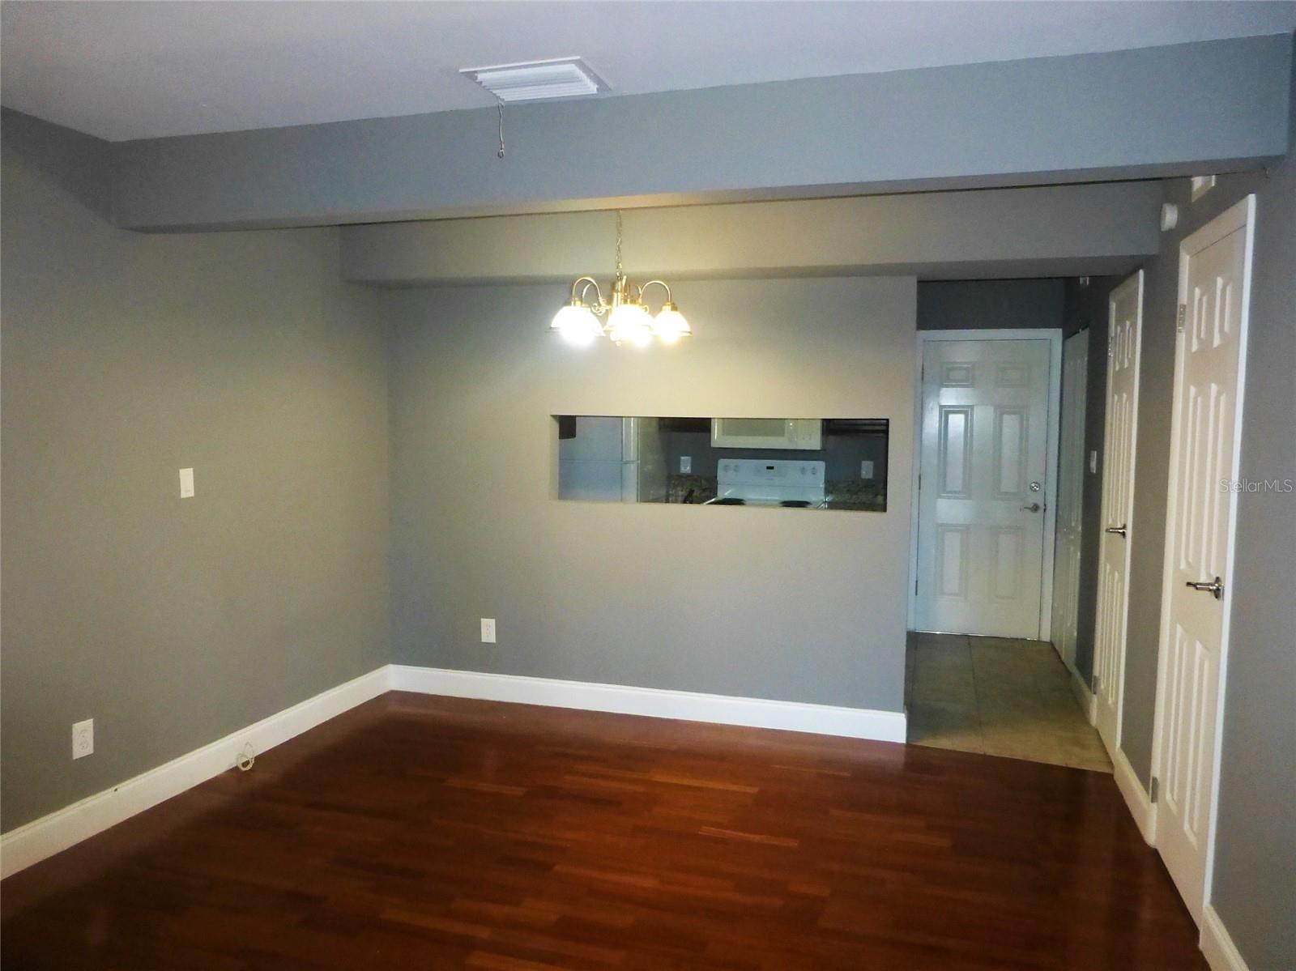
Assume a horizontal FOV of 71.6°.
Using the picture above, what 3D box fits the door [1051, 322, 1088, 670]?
[{"bbox_3d":[2.615,0.088,5.559,0.050,2.000,0.900,2,5,18],"label":"door"}]

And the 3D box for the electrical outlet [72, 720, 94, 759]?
[{"bbox_3d":[-1.973,0.888,3.149,0.010,0.121,0.077,2,5,19],"label":"electrical outlet"}]

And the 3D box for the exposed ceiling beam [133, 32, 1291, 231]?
[{"bbox_3d":[-0.147,-1.010,2.749,3.590,0.292,0.140,2,5,16],"label":"exposed ceiling beam"}]

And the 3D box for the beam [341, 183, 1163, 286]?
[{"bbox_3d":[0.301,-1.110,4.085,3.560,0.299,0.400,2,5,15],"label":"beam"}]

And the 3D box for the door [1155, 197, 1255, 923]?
[{"bbox_3d":[1.712,0.247,2.793,0.060,2.110,0.690,2,5,18],"label":"door"}]

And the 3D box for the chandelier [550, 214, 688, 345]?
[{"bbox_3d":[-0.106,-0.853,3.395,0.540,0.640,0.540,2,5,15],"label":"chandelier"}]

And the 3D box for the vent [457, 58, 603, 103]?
[{"bbox_3d":[-0.309,-1.126,2.530,0.355,0.030,0.260,2,5,15],"label":"vent"}]

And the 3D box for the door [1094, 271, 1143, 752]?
[{"bbox_3d":[2.119,0.149,4.062,0.060,2.110,0.670,2,5,18],"label":"door"}]

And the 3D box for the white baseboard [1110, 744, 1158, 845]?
[{"bbox_3d":[1.893,1.181,3.513,0.018,0.140,0.680,2,5,18],"label":"white baseboard"}]

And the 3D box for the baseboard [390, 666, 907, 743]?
[{"bbox_3d":[-0.100,1.081,4.504,2.679,0.141,0.018,2,5,15],"label":"baseboard"}]

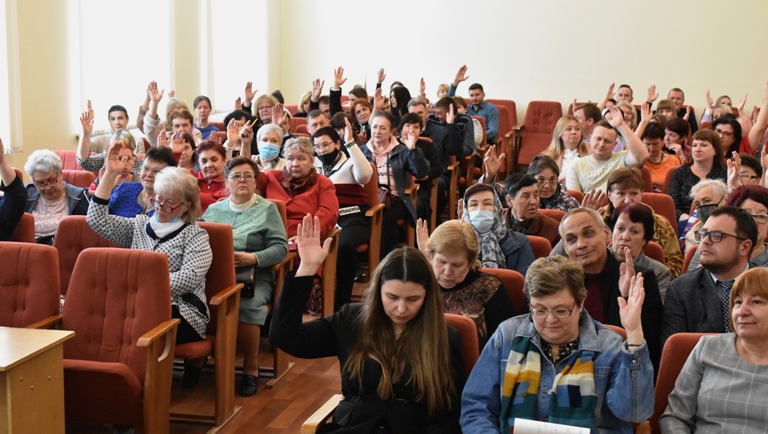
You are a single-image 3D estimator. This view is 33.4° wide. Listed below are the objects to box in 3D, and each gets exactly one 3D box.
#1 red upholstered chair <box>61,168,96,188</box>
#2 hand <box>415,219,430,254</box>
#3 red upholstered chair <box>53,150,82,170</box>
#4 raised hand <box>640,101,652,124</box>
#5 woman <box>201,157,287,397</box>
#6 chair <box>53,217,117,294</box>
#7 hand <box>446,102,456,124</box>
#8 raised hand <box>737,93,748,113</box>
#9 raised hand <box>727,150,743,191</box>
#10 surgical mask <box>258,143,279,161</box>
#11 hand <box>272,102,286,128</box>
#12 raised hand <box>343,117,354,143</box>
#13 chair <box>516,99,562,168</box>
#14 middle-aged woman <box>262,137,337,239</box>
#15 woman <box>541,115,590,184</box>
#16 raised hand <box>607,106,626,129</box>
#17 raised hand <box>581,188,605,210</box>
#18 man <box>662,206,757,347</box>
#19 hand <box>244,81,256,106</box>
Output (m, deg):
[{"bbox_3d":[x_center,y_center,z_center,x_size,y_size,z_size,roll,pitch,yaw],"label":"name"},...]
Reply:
[{"bbox_3d":[-2.274,0.173,8.662,0.570,0.930,0.620,3,9,14],"label":"red upholstered chair"},{"bbox_3d":[0.184,0.095,6.050,0.085,0.170,0.050,-2,9,-14],"label":"hand"},{"bbox_3d":[-2.436,0.006,9.556,0.542,0.955,0.591,3,9,14],"label":"red upholstered chair"},{"bbox_3d":[2.153,-0.857,10.500,0.095,0.180,0.060,2,9,8],"label":"raised hand"},{"bbox_3d":[-0.787,0.301,6.974,0.542,1.216,0.670,2,9,11],"label":"woman"},{"bbox_3d":[-1.576,0.504,6.462,0.542,0.955,0.571,3,9,14],"label":"chair"},{"bbox_3d":[0.595,-0.929,11.375,0.064,0.187,0.089,-5,10,-30],"label":"hand"},{"bbox_3d":[3.289,-1.046,11.744,0.059,0.187,0.089,10,20,-46],"label":"raised hand"},{"bbox_3d":[1.890,-0.248,6.900,0.085,0.190,0.070,7,10,21],"label":"raised hand"},{"bbox_3d":[-0.812,-0.462,9.100,0.140,0.115,0.080,0,12,-2],"label":"surgical mask"},{"bbox_3d":[-0.829,-0.813,10.100,0.095,0.180,0.060,1,9,0],"label":"hand"},{"bbox_3d":[-0.244,-0.589,8.662,0.064,0.187,0.089,-15,6,-25],"label":"raised hand"},{"bbox_3d":[1.897,-0.888,15.577,0.542,0.955,0.561,3,9,14],"label":"chair"},{"bbox_3d":[-0.554,0.143,7.836,0.552,1.266,0.709,2,9,11],"label":"middle-aged woman"},{"bbox_3d":[1.335,-0.111,9.626,0.500,1.250,0.700,2,9,8],"label":"woman"},{"bbox_3d":[1.556,-0.675,8.600,0.110,0.170,0.070,-10,9,6],"label":"raised hand"},{"bbox_3d":[1.135,-0.086,6.900,0.120,0.160,0.060,9,9,8],"label":"raised hand"},{"bbox_3d":[1.296,0.618,4.942,0.570,1.280,0.750,3,9,14],"label":"man"},{"bbox_3d":[-1.253,-1.160,11.970,0.103,0.192,0.054,5,10,11],"label":"hand"}]

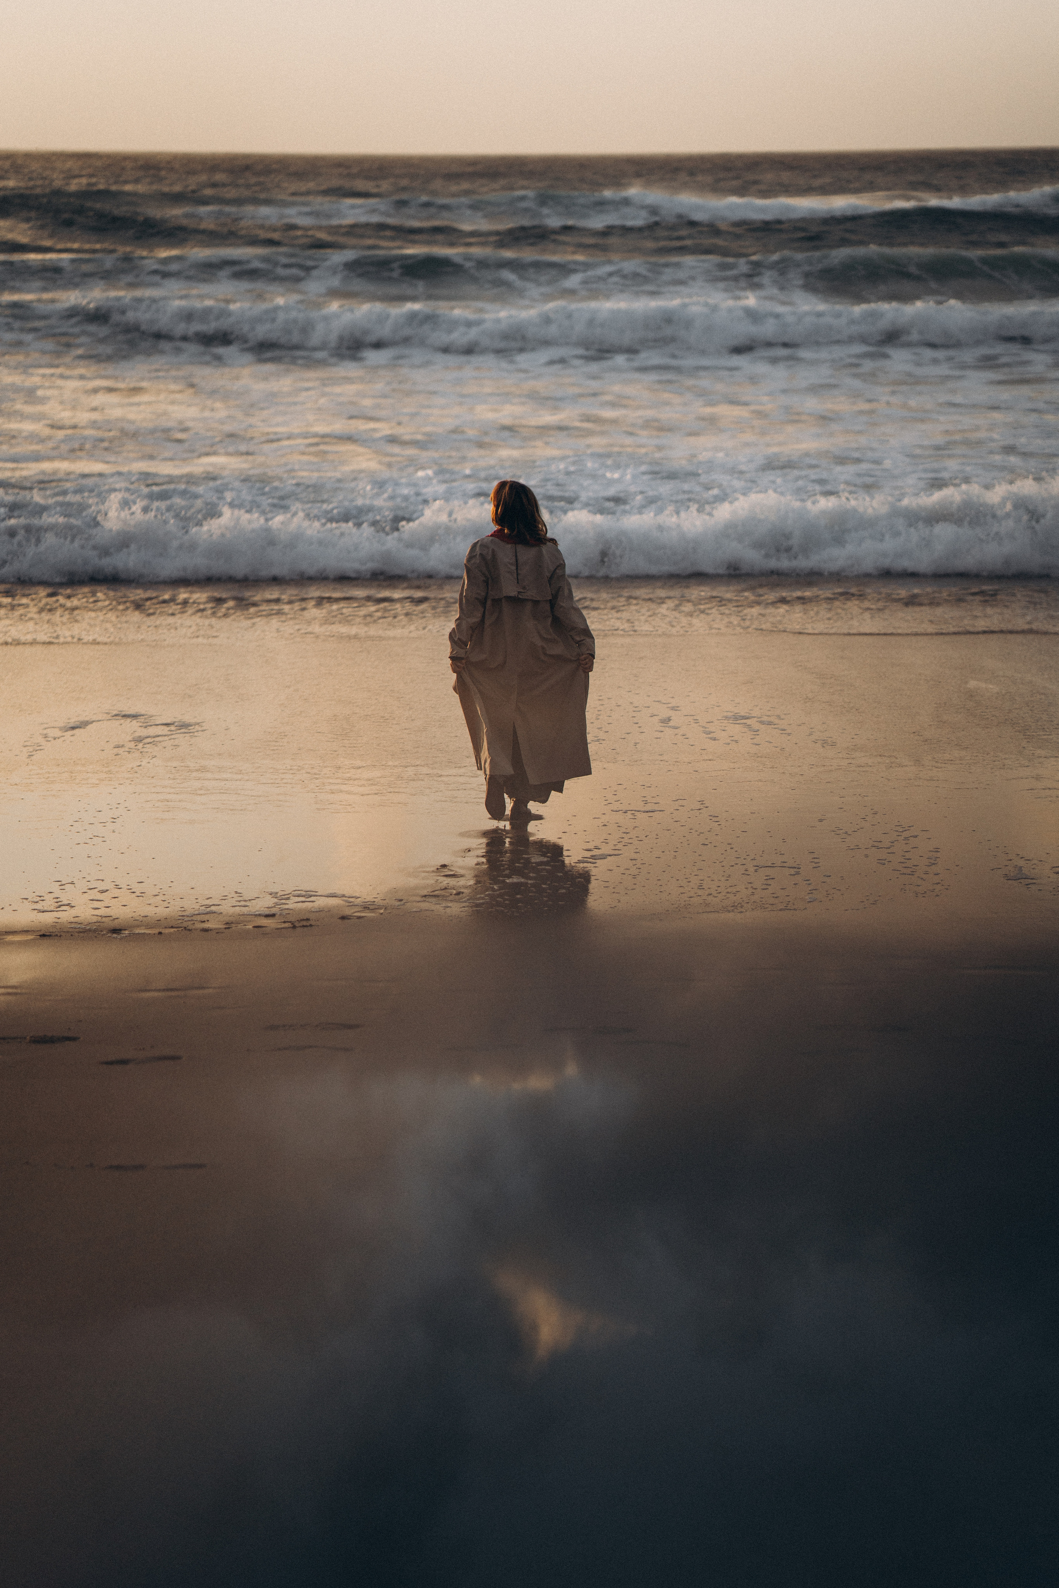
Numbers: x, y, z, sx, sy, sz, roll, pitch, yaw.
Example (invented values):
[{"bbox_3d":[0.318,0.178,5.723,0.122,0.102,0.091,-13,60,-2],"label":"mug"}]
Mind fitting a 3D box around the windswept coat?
[{"bbox_3d":[-0.036,-0.656,18.190,0.690,1.200,0.480,-1,10,-3],"label":"windswept coat"}]

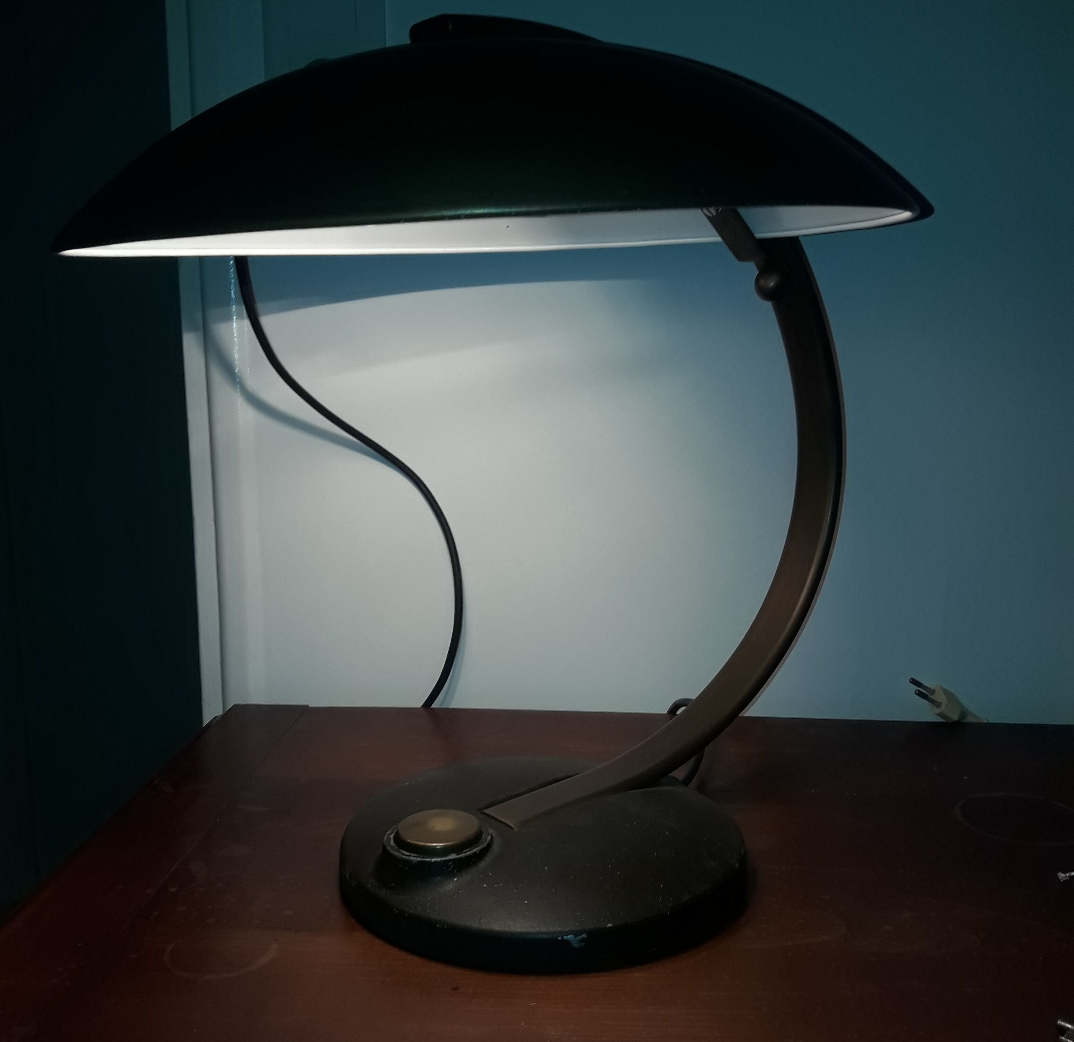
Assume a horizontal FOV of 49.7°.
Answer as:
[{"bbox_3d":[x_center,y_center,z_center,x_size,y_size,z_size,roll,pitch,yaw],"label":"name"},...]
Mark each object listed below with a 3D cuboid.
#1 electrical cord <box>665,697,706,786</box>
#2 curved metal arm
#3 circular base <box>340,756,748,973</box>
[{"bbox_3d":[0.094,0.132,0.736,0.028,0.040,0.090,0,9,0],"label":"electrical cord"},{"bbox_3d":[0.074,-0.007,0.615,0.232,0.295,0.030,-7,11,-34],"label":"curved metal arm"},{"bbox_3d":[0.003,0.158,0.592,0.207,0.038,0.207,0,9,0],"label":"circular base"}]

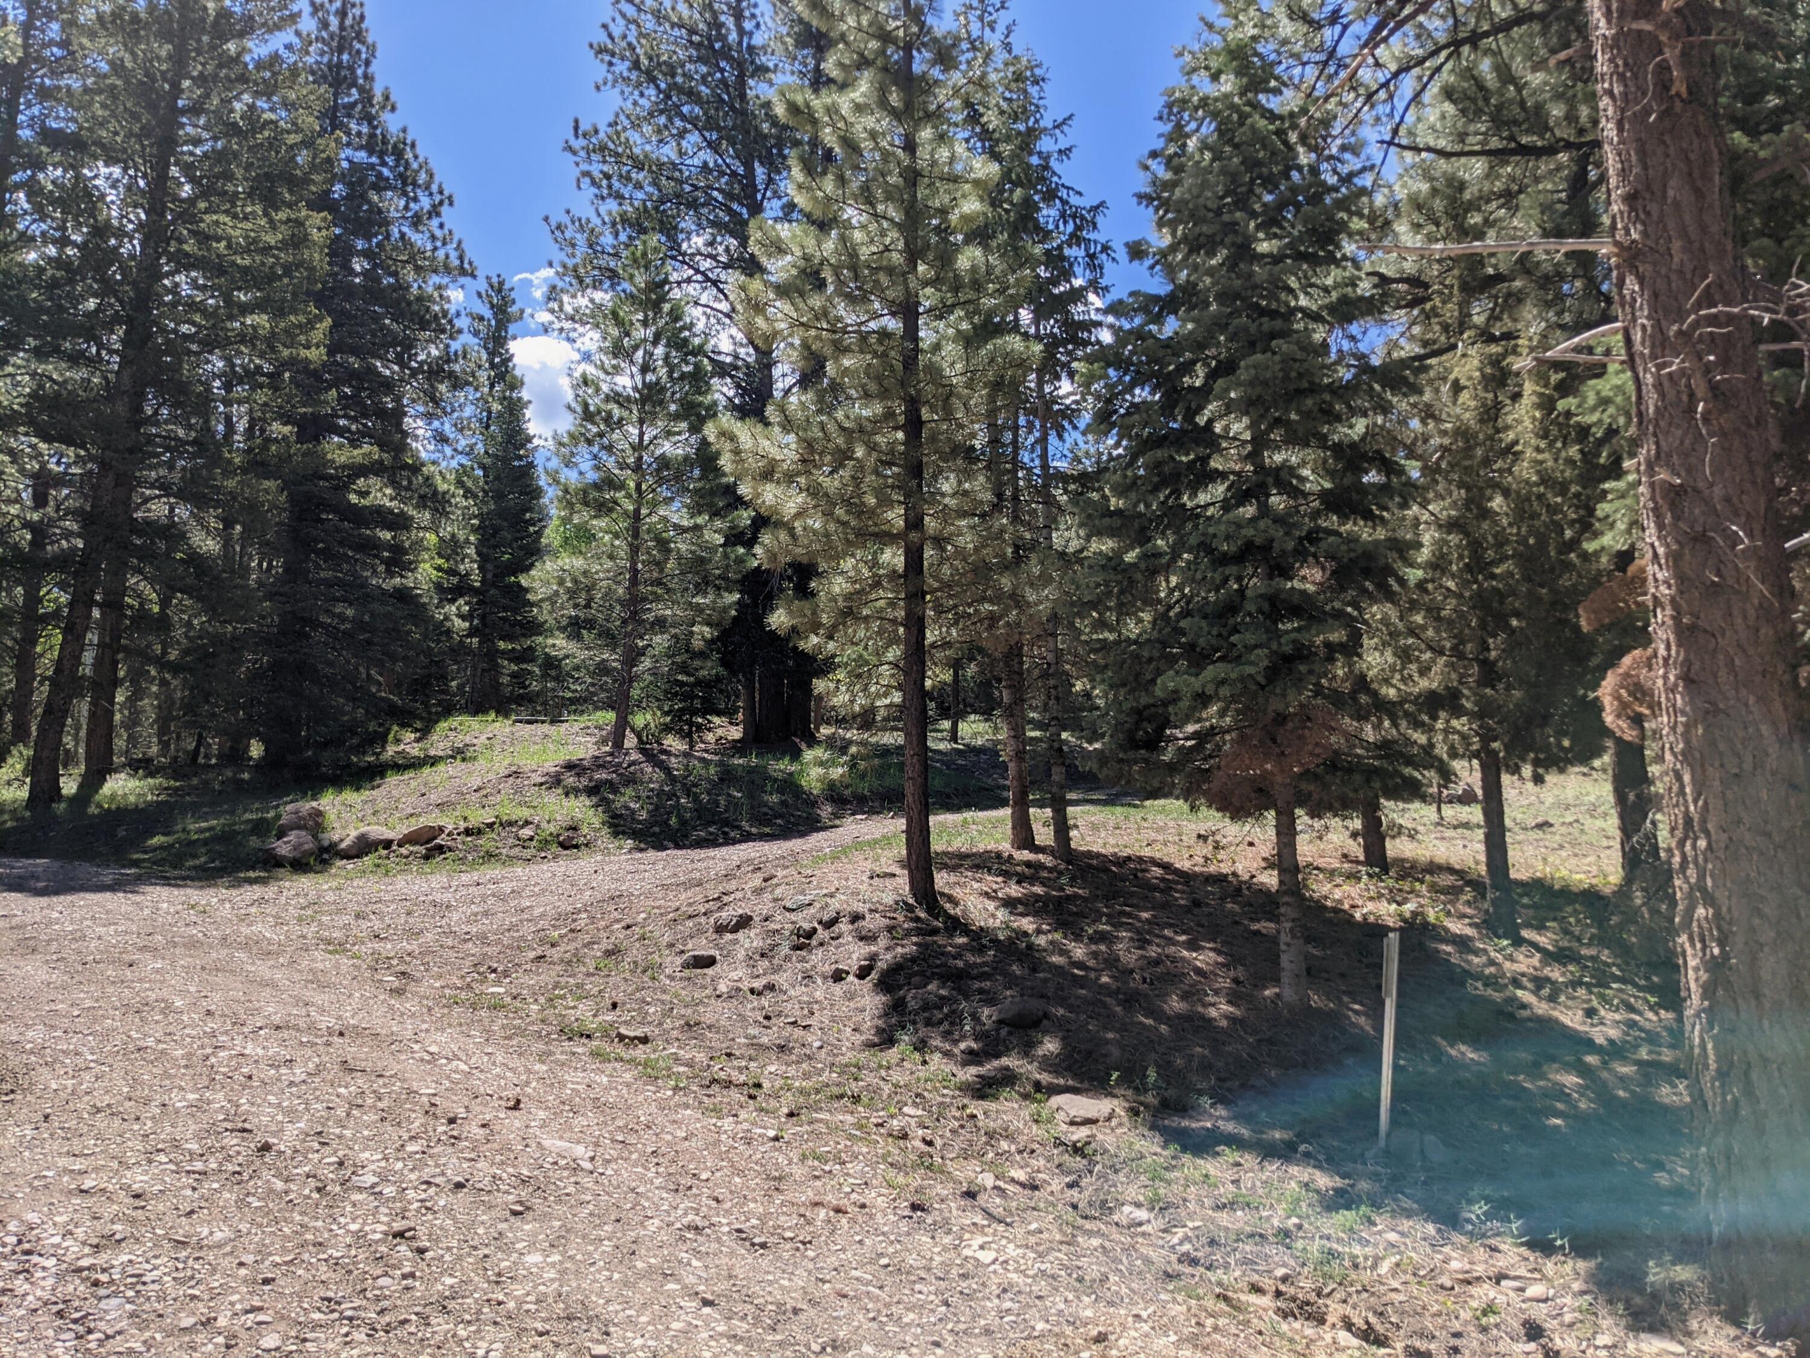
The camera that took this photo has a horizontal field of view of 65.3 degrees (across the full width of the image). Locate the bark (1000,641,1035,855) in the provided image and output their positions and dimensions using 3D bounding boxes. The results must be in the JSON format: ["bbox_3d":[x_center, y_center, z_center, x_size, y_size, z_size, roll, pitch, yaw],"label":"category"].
[{"bbox_3d":[1.450,0.860,18.221,0.260,2.660,0.260,-2,-10,4],"label":"bark"}]

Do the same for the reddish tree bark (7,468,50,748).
[{"bbox_3d":[-18.255,-1.523,29.473,0.440,6.000,0.440,5,-11,-32],"label":"reddish tree bark"}]

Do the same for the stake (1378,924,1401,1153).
[{"bbox_3d":[2.895,2.169,8.482,0.085,1.290,0.050,3,-8,19],"label":"stake"}]

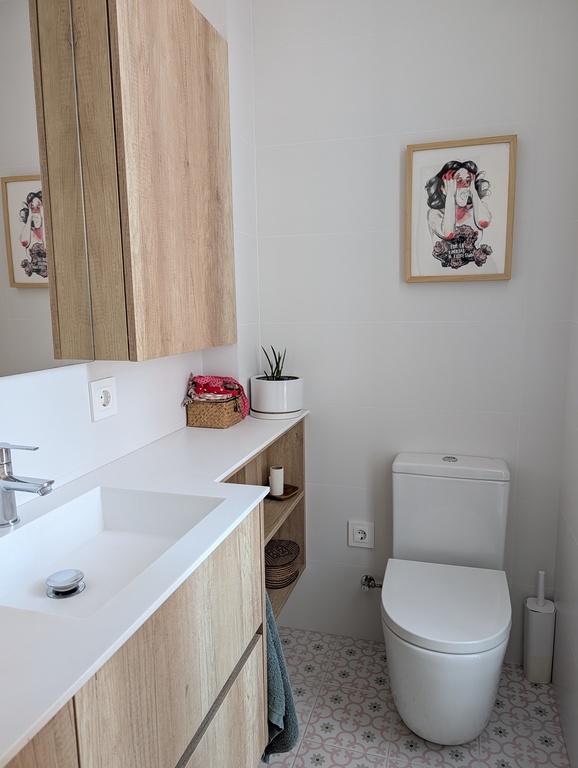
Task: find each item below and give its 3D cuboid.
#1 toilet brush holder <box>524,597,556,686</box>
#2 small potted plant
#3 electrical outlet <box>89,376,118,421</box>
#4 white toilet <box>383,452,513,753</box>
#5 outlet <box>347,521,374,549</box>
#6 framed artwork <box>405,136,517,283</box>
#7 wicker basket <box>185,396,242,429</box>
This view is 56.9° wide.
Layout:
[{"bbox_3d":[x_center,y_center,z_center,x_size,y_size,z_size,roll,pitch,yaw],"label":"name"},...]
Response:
[{"bbox_3d":[0.843,0.869,1.798,0.092,0.265,0.088,2,9,17],"label":"toilet brush holder"},{"bbox_3d":[-0.048,-0.013,1.878,0.183,0.246,0.183,-1,9,0],"label":"small potted plant"},{"bbox_3d":[-0.453,0.038,1.307,0.011,0.095,0.092,2,9,17],"label":"electrical outlet"},{"bbox_3d":[0.476,0.659,1.621,0.364,0.747,0.572,2,9,17],"label":"white toilet"},{"bbox_3d":[0.269,0.557,1.965,0.090,0.096,0.011,2,9,17],"label":"outlet"},{"bbox_3d":[0.541,-0.545,1.699,0.325,0.430,0.022,2,9,17],"label":"framed artwork"},{"bbox_3d":[-0.245,0.090,1.766,0.146,0.085,0.136,2,9,17],"label":"wicker basket"}]

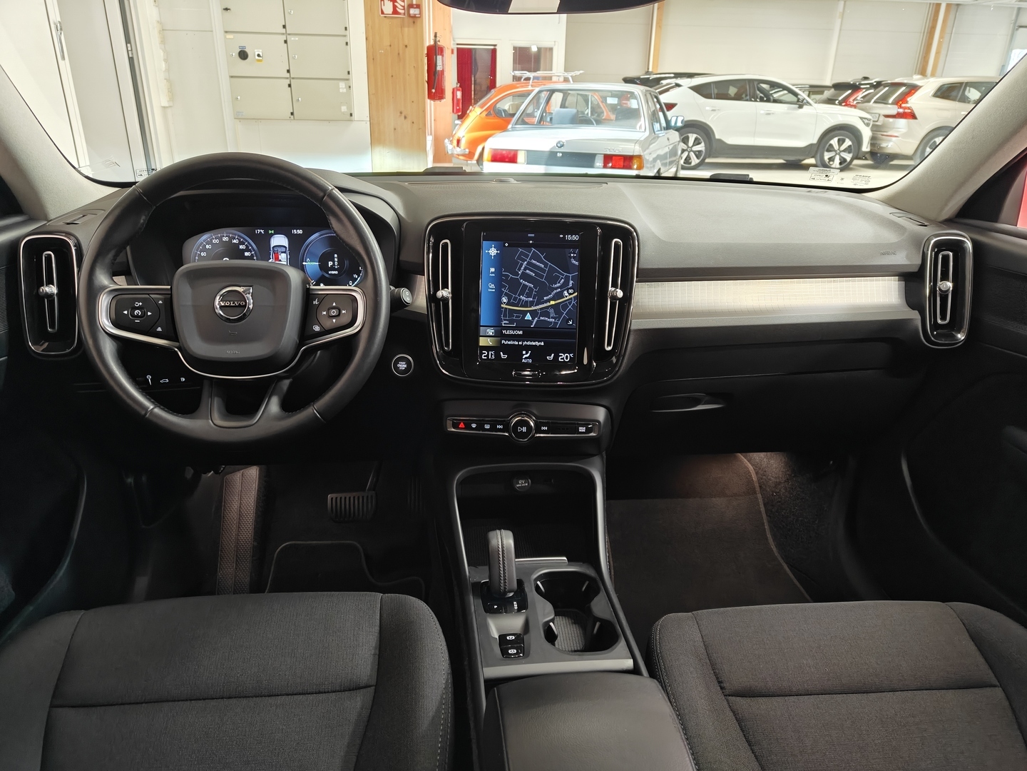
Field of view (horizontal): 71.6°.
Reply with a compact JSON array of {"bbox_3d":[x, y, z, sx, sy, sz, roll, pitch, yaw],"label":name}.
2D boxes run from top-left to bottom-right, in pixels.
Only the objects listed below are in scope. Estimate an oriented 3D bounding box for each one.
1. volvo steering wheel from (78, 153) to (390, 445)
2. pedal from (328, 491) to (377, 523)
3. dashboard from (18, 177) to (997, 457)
[{"bbox_3d":[-0.337,-0.107,0.884,0.367,0.360,0.095,-1,-7,-6],"label":"volvo steering wheel"},{"bbox_3d":[-0.313,0.236,1.388,0.092,0.062,0.028,-1,-12,-6],"label":"pedal"},{"bbox_3d":[-0.002,-0.144,1.203,1.430,0.420,0.460,-1,23,-6],"label":"dashboard"}]

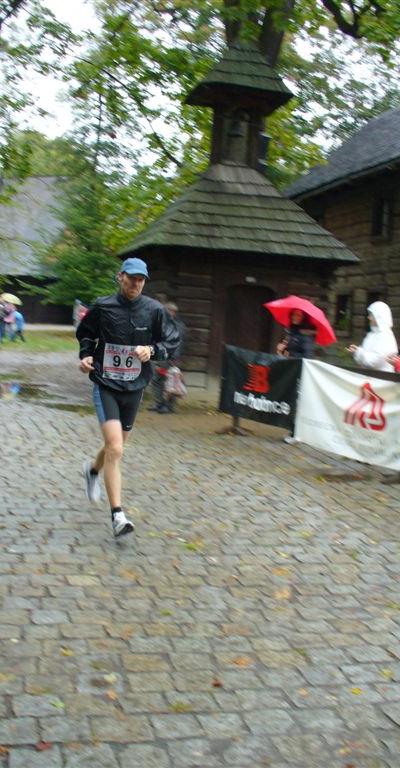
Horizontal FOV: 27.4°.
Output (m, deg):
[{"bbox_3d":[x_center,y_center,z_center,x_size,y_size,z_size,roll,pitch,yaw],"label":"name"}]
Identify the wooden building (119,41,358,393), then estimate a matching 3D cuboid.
[{"bbox_3d":[0.622,-3.336,16.562,4.110,7.000,3.350,1,4,-15],"label":"wooden building"}]

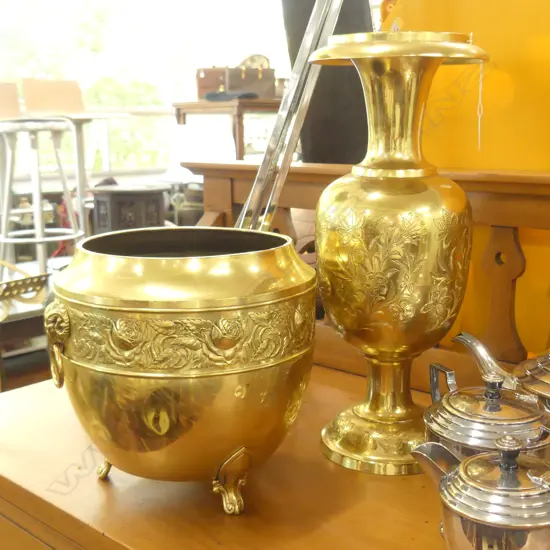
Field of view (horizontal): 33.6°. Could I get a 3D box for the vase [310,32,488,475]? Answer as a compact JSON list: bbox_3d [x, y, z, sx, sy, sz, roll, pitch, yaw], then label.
[{"bbox_3d":[0.124,-0.025,0.952,0.181,0.434,0.181,1,10,7],"label":"vase"}]

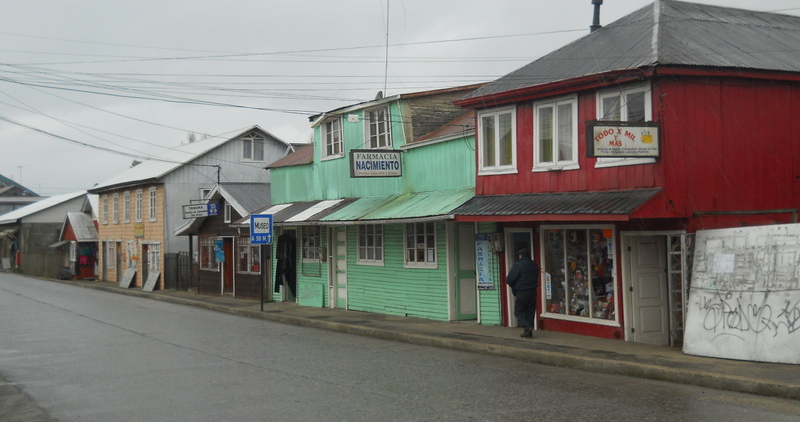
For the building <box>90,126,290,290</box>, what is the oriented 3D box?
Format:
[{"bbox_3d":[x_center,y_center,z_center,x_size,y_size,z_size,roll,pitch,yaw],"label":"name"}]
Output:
[{"bbox_3d":[-9.675,-0.065,52.484,9.500,7.400,13.000,0,-1,-30],"label":"building"}]

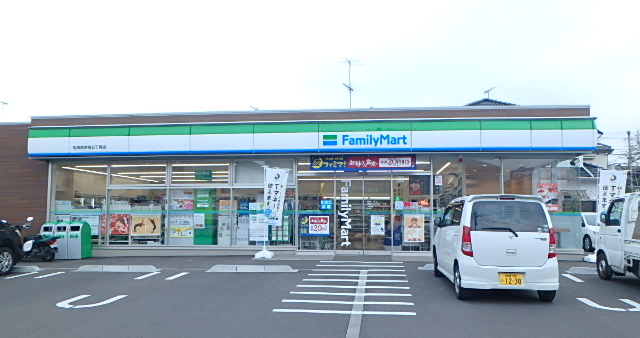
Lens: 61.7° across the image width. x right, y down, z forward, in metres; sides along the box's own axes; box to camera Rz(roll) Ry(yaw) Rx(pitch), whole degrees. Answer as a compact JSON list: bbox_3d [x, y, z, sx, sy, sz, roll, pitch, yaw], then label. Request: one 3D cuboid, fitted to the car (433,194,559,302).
[{"bbox_3d":[2.954,1.269,9.637,1.500,1.660,3.400,0,-3,3],"label":"car"}]

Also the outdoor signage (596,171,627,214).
[{"bbox_3d":[6.955,0.773,12.750,0.660,1.550,0.080,-1,-5,10],"label":"outdoor signage"}]

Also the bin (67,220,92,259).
[{"bbox_3d":[-6.200,1.845,13.873,0.380,0.950,0.500,0,-5,6],"label":"bin"}]

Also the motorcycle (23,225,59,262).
[{"bbox_3d":[-7.170,1.772,13.371,1.750,1.060,0.680,-1,-5,18],"label":"motorcycle"}]

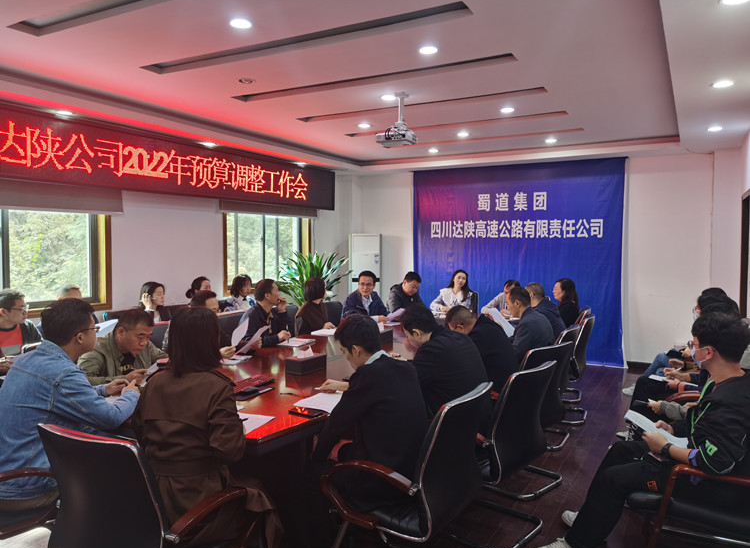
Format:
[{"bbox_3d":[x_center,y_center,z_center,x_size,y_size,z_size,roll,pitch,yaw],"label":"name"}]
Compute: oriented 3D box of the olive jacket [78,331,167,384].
[{"bbox_3d":[-1.659,0.648,3.816,0.580,0.540,0.520,-2,3,-41],"label":"olive jacket"}]

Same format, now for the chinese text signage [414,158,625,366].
[{"bbox_3d":[1.942,-0.184,8.447,3.080,2.755,0.040,2,3,29],"label":"chinese text signage"}]

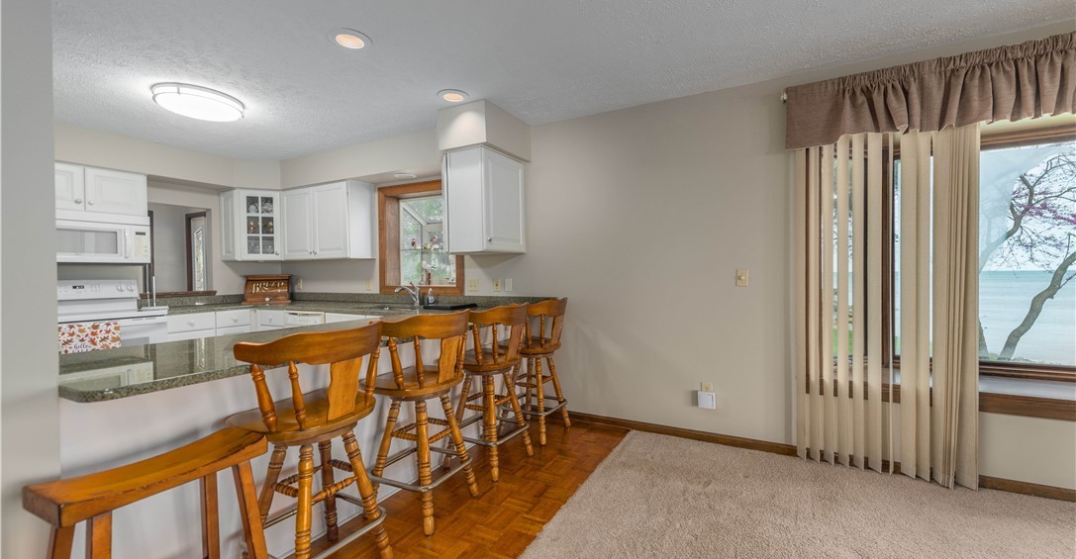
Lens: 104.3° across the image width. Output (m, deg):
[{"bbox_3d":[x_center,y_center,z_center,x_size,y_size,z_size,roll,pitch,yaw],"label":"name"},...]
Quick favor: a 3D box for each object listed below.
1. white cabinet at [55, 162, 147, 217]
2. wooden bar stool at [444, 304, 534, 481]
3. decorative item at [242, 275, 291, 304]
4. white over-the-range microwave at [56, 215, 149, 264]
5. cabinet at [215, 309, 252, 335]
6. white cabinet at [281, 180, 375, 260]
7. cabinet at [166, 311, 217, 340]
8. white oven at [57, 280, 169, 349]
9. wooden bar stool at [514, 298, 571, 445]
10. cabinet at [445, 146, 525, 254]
[{"bbox_3d":[-3.955,-0.767,3.608,0.319,0.385,0.786,0,1,28],"label":"white cabinet"},{"bbox_3d":[-0.302,0.663,2.663,0.470,0.985,0.530,0,1,38],"label":"wooden bar stool"},{"bbox_3d":[-2.885,0.110,4.536,0.440,0.300,0.280,-1,1,-16],"label":"decorative item"},{"bbox_3d":[-3.917,-0.361,3.604,0.389,0.426,0.771,0,1,28],"label":"white over-the-range microwave"},{"bbox_3d":[-3.359,0.731,4.416,0.614,0.860,0.340,0,1,28],"label":"cabinet"},{"bbox_3d":[-2.297,-0.600,4.564,1.105,0.770,0.319,0,1,28],"label":"white cabinet"},{"bbox_3d":[-3.530,0.737,4.091,0.614,0.860,0.395,0,1,28],"label":"cabinet"},{"bbox_3d":[-3.767,0.593,3.541,0.709,1.165,0.765,0,1,28],"label":"white oven"},{"bbox_3d":[-0.018,0.654,3.169,0.470,0.985,0.530,0,1,40],"label":"wooden bar stool"},{"bbox_3d":[-0.408,-0.603,3.417,0.349,0.770,0.587,0,1,28],"label":"cabinet"}]

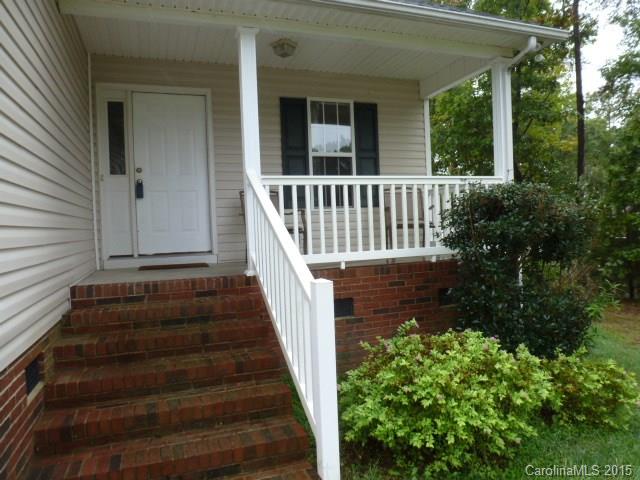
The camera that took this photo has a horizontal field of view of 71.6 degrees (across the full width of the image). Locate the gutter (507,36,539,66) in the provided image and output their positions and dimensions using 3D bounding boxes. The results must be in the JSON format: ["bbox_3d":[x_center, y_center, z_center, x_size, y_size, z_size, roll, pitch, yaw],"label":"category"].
[{"bbox_3d":[2.348,-2.188,5.167,0.100,0.250,0.440,-2,2,-17],"label":"gutter"}]

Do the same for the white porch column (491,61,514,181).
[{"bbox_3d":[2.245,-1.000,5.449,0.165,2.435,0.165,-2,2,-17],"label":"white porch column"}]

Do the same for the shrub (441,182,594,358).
[{"bbox_3d":[2.052,0.470,4.666,1.500,2.050,1.350,-2,2,-17],"label":"shrub"}]

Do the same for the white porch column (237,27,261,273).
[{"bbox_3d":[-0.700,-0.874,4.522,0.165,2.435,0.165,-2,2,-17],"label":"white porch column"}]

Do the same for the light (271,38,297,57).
[{"bbox_3d":[-0.432,-2.250,5.289,0.310,0.155,0.310,-2,2,-17],"label":"light"}]

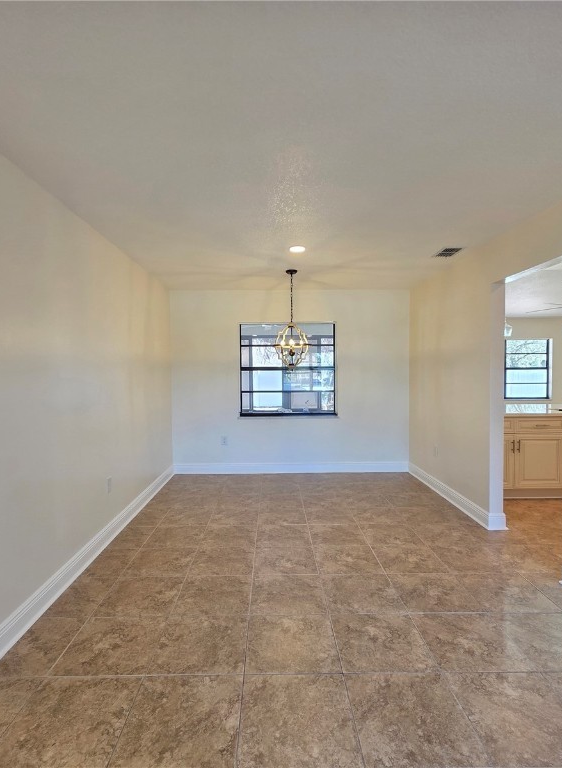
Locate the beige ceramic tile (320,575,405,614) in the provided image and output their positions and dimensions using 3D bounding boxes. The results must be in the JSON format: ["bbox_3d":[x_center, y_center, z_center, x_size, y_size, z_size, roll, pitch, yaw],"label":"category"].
[{"bbox_3d":[0.482,1.268,2.332,0.432,0.010,0.422,0,1,-1],"label":"beige ceramic tile"}]

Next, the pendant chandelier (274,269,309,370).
[{"bbox_3d":[0.119,-0.679,4.173,0.360,1.090,0.360,0,1,-1],"label":"pendant chandelier"}]

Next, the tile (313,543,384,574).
[{"bbox_3d":[0.474,1.258,2.752,0.432,0.010,0.422,0,1,-1],"label":"tile"}]

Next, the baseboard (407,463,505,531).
[{"bbox_3d":[1.853,1.162,4.265,0.155,0.151,1.921,0,2,-1],"label":"baseboard"}]

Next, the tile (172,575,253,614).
[{"bbox_3d":[-0.401,1.302,2.366,0.448,0.015,0.421,0,2,-1],"label":"tile"}]

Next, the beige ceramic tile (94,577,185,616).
[{"bbox_3d":[-0.849,1.302,2.357,0.448,0.015,0.421,0,2,-1],"label":"beige ceramic tile"}]

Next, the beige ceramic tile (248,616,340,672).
[{"bbox_3d":[0.054,1.280,1.904,0.432,0.010,0.422,0,1,-1],"label":"beige ceramic tile"}]

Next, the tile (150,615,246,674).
[{"bbox_3d":[-0.392,1.316,1.946,0.448,0.015,0.421,0,2,-1],"label":"tile"}]

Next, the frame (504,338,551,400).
[{"bbox_3d":[4.934,-0.283,7.711,0.930,1.200,0.080,0,1,-1],"label":"frame"}]

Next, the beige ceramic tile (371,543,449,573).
[{"bbox_3d":[0.934,1.290,2.815,0.448,0.015,0.421,0,2,-1],"label":"beige ceramic tile"}]

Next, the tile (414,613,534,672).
[{"bbox_3d":[0.925,1.278,1.920,0.432,0.010,0.422,0,1,-1],"label":"tile"}]

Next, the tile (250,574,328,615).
[{"bbox_3d":[0.047,1.303,2.376,0.448,0.015,0.421,0,2,-1],"label":"tile"}]

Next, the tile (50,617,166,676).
[{"bbox_3d":[-0.840,1.315,1.936,0.448,0.015,0.421,0,2,-1],"label":"tile"}]

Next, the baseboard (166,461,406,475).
[{"bbox_3d":[0.141,1.124,5.133,3.120,0.140,0.022,0,1,-1],"label":"baseboard"}]

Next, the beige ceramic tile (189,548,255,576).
[{"bbox_3d":[-0.398,1.260,2.735,0.432,0.010,0.422,0,1,-1],"label":"beige ceramic tile"}]

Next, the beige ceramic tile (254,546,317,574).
[{"bbox_3d":[0.038,1.289,2.797,0.448,0.015,0.421,0,2,-1],"label":"beige ceramic tile"}]

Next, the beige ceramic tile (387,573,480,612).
[{"bbox_3d":[0.917,1.267,2.340,0.432,0.010,0.422,0,1,-1],"label":"beige ceramic tile"}]

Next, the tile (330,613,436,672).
[{"bbox_3d":[0.504,1.316,1.964,0.448,0.015,0.421,0,2,-1],"label":"tile"}]

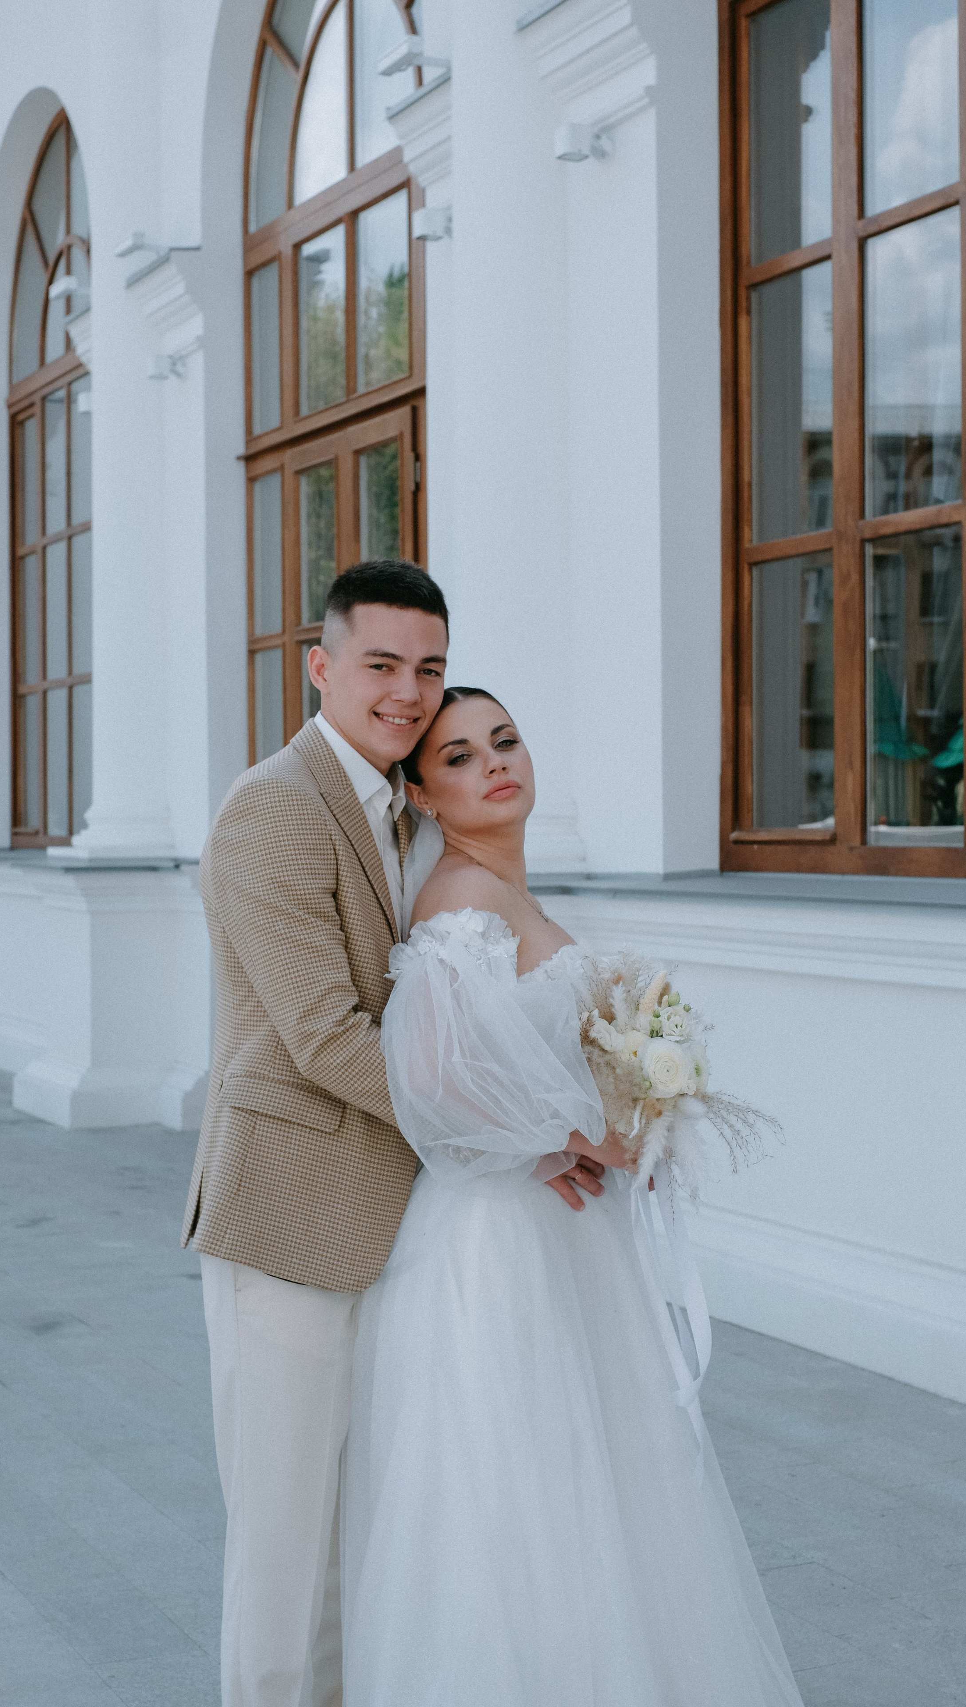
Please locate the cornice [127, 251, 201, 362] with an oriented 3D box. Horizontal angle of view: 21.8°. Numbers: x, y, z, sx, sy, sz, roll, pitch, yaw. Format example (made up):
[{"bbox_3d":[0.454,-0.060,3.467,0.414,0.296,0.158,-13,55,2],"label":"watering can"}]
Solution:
[{"bbox_3d":[-1.535,-2.617,12.101,0.156,0.448,0.695,-1,1,-25],"label":"cornice"}]

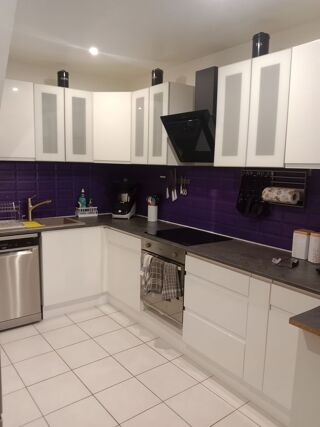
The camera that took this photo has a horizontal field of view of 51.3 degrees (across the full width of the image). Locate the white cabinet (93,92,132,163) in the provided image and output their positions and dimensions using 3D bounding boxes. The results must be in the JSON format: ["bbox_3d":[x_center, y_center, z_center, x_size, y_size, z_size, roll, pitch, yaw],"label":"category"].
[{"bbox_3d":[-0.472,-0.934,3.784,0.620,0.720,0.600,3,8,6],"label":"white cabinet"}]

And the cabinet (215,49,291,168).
[{"bbox_3d":[0.744,-0.706,2.434,0.299,0.735,0.600,-5,10,-38],"label":"cabinet"}]

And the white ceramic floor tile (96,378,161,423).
[{"bbox_3d":[-0.215,1.234,2.219,0.333,0.010,0.333,-5,10,-38],"label":"white ceramic floor tile"}]

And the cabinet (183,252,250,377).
[{"bbox_3d":[0.593,0.678,2.538,0.580,0.690,0.595,-5,11,-38],"label":"cabinet"}]

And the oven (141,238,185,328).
[{"bbox_3d":[0.207,0.542,2.966,0.560,0.600,0.595,-5,11,-38],"label":"oven"}]

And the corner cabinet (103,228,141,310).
[{"bbox_3d":[-0.138,0.521,3.471,0.573,0.719,0.596,-5,10,-38],"label":"corner cabinet"}]

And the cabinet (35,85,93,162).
[{"bbox_3d":[-1.043,-0.902,3.472,0.605,0.735,0.295,-5,10,-38],"label":"cabinet"}]

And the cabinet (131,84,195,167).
[{"bbox_3d":[0.009,-0.858,3.353,0.299,0.735,0.603,-5,10,-38],"label":"cabinet"}]

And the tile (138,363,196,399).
[{"bbox_3d":[0.049,1.213,2.427,0.333,0.010,0.333,-5,10,-38],"label":"tile"}]

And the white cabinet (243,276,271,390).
[{"bbox_3d":[0.823,0.726,2.252,0.580,0.690,0.150,-5,11,-38],"label":"white cabinet"}]

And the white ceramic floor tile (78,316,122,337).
[{"bbox_3d":[-0.563,1.065,3.144,0.330,0.010,0.330,-5,10,-38],"label":"white ceramic floor tile"}]

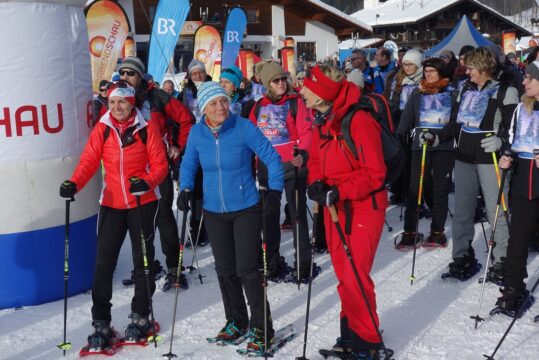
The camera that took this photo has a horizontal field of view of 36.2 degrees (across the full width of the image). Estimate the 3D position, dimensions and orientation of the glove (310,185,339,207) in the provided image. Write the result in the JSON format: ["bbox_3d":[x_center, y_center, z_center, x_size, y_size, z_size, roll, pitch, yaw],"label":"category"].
[{"bbox_3d":[0.322,0.088,4.820,0.160,0.130,0.120,-7,10,-34],"label":"glove"}]

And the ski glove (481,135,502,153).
[{"bbox_3d":[1.585,-0.261,5.884,0.160,0.120,0.110,-8,12,-40],"label":"ski glove"}]

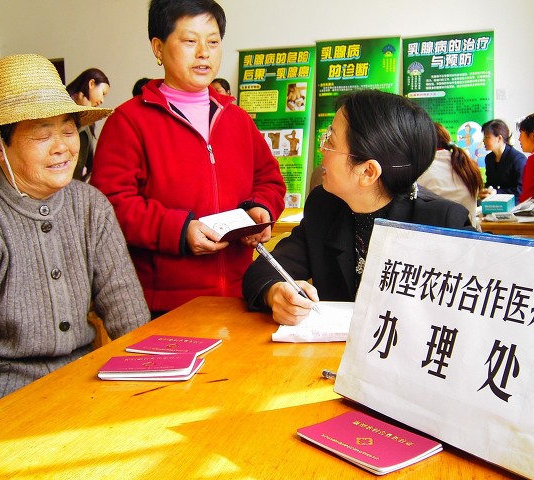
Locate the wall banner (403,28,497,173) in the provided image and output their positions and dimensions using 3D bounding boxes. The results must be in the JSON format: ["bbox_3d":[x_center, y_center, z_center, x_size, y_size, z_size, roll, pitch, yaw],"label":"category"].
[{"bbox_3d":[1.384,-0.786,4.923,0.660,1.500,0.015,0,6,20],"label":"wall banner"}]

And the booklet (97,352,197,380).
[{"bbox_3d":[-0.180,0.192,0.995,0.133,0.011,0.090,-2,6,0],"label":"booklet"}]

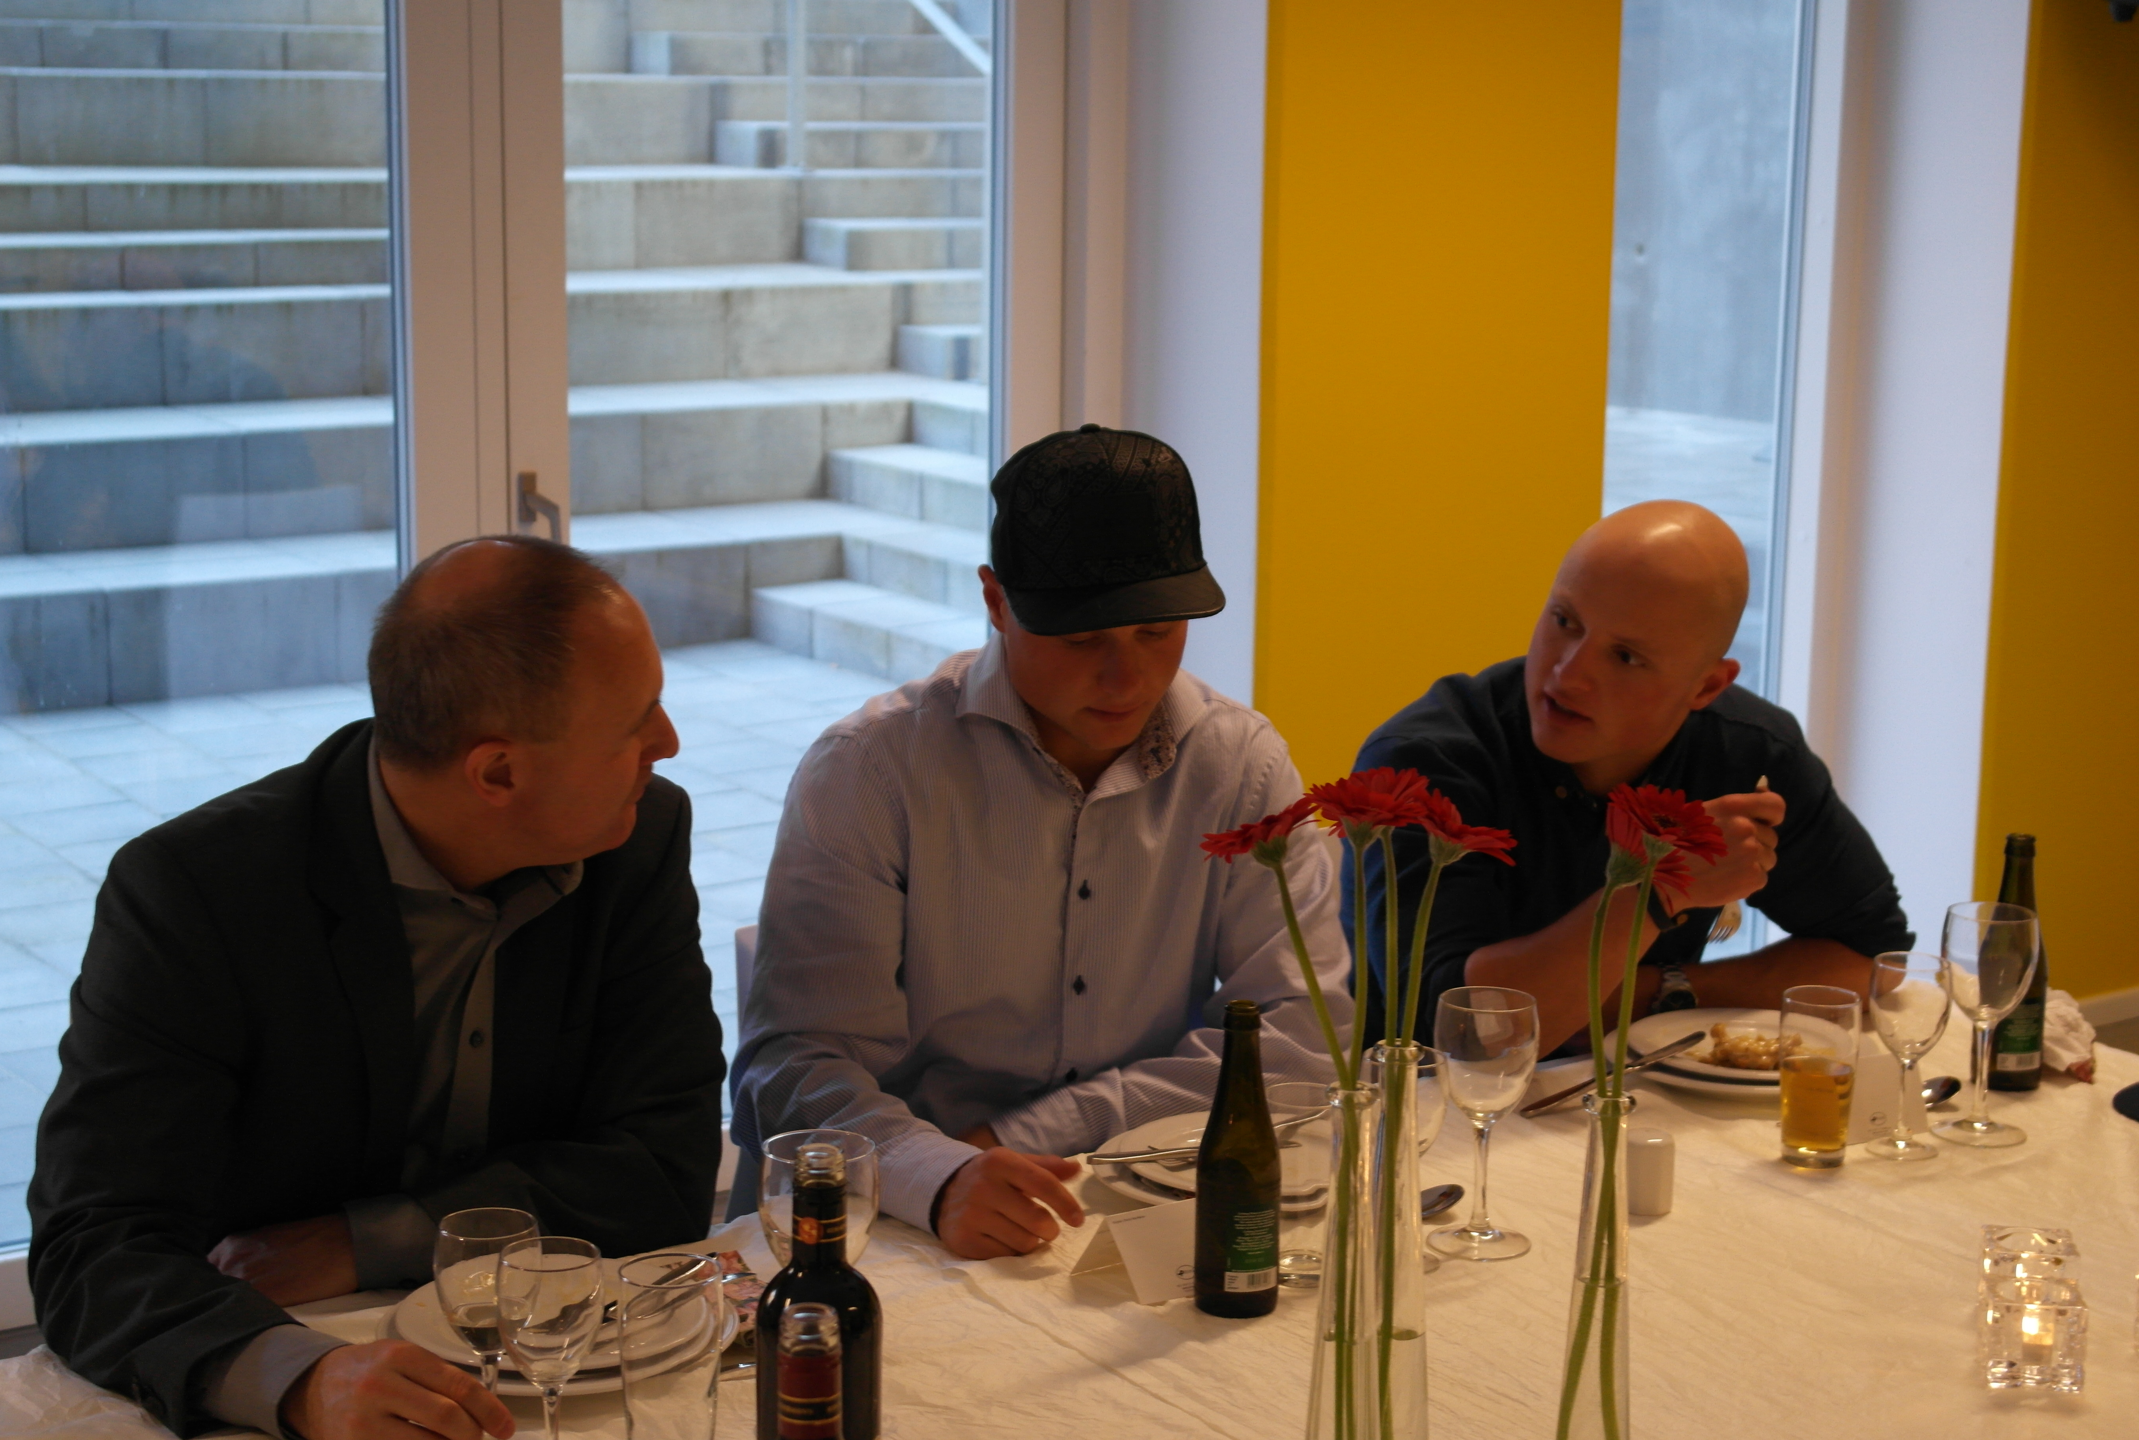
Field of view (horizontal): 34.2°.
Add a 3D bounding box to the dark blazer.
[{"bbox_3d":[-0.540,0.356,2.650,0.560,0.670,0.480,-8,14,-37],"label":"dark blazer"}]

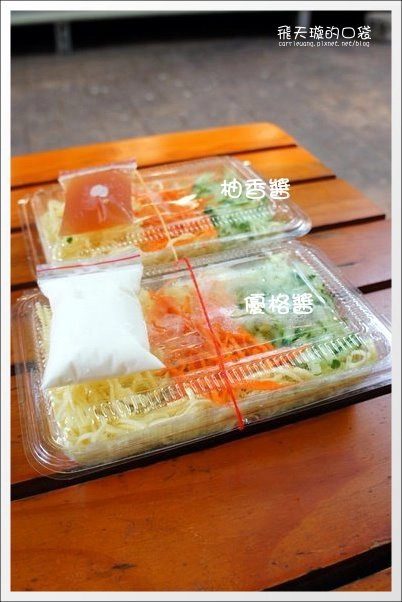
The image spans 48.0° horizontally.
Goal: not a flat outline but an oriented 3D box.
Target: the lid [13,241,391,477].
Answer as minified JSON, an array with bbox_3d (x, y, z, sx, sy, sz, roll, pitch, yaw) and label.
[{"bbox_3d":[0.003,0.020,0.270,0.210,0.043,0.137,-12,42,-13],"label":"lid"}]

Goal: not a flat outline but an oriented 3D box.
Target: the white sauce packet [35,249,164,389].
[{"bbox_3d":[-0.057,0.002,0.246,0.065,0.018,0.093,-12,42,-13],"label":"white sauce packet"}]

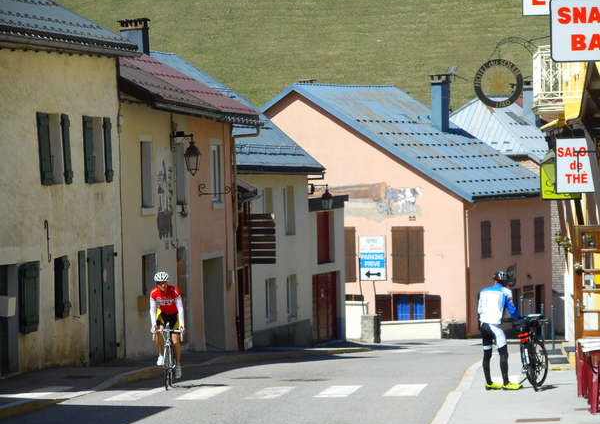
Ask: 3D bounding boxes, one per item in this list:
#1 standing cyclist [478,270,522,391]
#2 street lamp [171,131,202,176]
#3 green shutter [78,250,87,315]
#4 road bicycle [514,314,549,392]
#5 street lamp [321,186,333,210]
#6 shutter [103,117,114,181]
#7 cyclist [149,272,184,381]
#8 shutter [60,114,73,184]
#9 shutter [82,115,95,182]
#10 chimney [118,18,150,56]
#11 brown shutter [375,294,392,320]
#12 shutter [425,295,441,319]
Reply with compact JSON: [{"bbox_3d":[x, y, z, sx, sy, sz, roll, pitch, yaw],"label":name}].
[{"bbox_3d":[2.938,1.745,34.200,0.540,1.740,0.520,-1,2,37],"label":"standing cyclist"},{"bbox_3d":[-2.541,-1.299,52.000,0.720,1.000,0.400,-2,1,8],"label":"street lamp"},{"bbox_3d":[-4.012,1.311,42.900,0.050,1.170,0.430,-1,1,14],"label":"green shutter"},{"bbox_3d":[3.445,2.051,33.900,0.550,1.070,1.650,-1,1,8],"label":"road bicycle"},{"bbox_3d":[0.808,-0.407,70.000,0.330,0.680,0.330,-1,1,14],"label":"street lamp"},{"bbox_3d":[-3.656,-1.183,44.300,0.050,1.250,0.460,-1,1,14],"label":"shutter"},{"bbox_3d":[-1.931,1.635,33.600,0.520,1.530,0.900,-2,1,-1],"label":"cyclist"},{"bbox_3d":[-4.288,-1.154,42.748,0.070,1.280,0.520,-2,1,10],"label":"shutter"},{"bbox_3d":[-4.028,-1.184,44.229,0.070,1.280,0.520,-2,1,10],"label":"shutter"},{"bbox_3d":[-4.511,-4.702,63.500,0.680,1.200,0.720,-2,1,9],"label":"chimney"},{"bbox_3d":[2.775,3.191,77.200,0.620,0.950,0.060,-1,1,32],"label":"brown shutter"},{"bbox_3d":[4.530,3.453,79.400,0.610,1.220,0.050,-1,1,30],"label":"shutter"}]

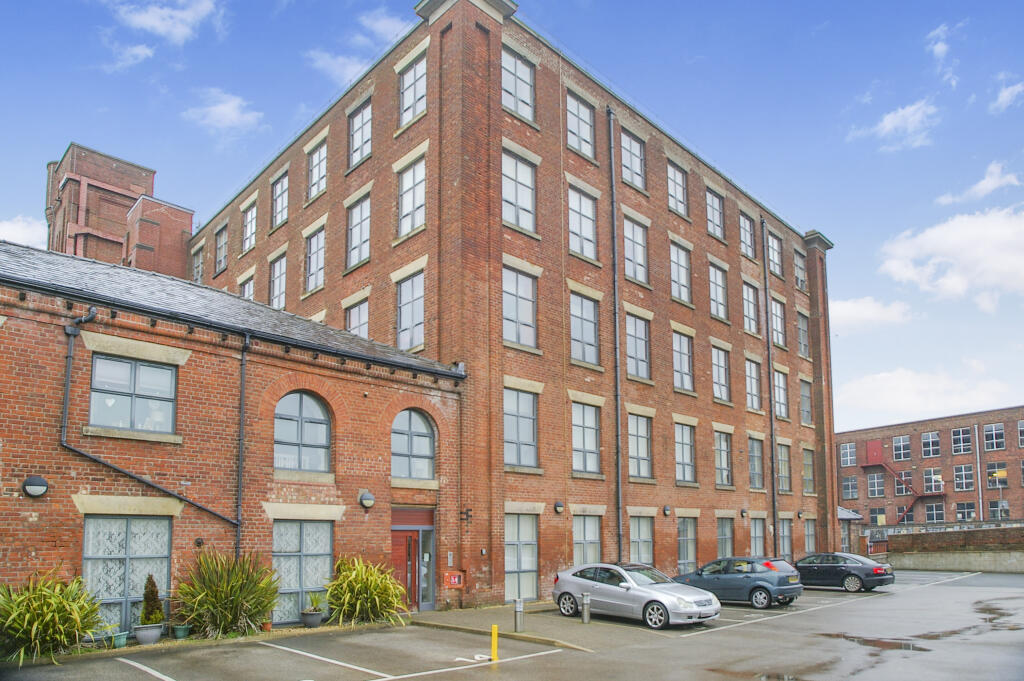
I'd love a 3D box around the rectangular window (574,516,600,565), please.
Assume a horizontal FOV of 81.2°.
[{"bbox_3d":[2.448,7.015,19.600,1.415,2.463,0.150,6,-9,-42],"label":"rectangular window"}]

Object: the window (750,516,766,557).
[{"bbox_3d":[11.170,9.395,27.208,1.284,2.424,0.150,6,-9,-42],"label":"window"}]

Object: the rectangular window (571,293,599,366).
[{"bbox_3d":[2.480,-0.371,20.618,1.471,2.338,0.150,6,-9,-42],"label":"rectangular window"}]

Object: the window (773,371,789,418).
[{"bbox_3d":[13.683,2.742,30.300,1.420,2.280,0.150,14,-19,-42],"label":"window"}]

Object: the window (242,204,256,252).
[{"bbox_3d":[-11.880,-5.113,27.182,1.345,2.051,0.150,-7,-9,41],"label":"window"}]

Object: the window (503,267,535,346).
[{"bbox_3d":[0.259,-0.991,18.200,1.420,2.300,0.150,14,-19,-42],"label":"window"}]

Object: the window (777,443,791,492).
[{"bbox_3d":[13.532,6.385,29.756,1.385,2.227,0.150,6,-9,-42],"label":"window"}]

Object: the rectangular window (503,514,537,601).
[{"bbox_3d":[0.253,6.422,17.685,1.348,2.472,0.150,6,-9,-42],"label":"rectangular window"}]

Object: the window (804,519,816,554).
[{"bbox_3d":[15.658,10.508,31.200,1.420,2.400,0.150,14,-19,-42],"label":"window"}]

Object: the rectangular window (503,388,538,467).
[{"bbox_3d":[0.248,2.683,18.181,1.406,2.299,0.150,6,-9,-42],"label":"rectangular window"}]

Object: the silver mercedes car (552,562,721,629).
[{"bbox_3d":[3.104,6.506,15.500,1.740,1.400,4.340,13,-19,-40],"label":"silver mercedes car"}]

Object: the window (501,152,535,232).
[{"bbox_3d":[0.210,-4.732,19.139,1.471,2.334,0.150,6,-9,-42],"label":"window"}]

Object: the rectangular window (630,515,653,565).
[{"bbox_3d":[4.658,7.618,21.528,1.413,2.455,0.150,6,-9,-42],"label":"rectangular window"}]

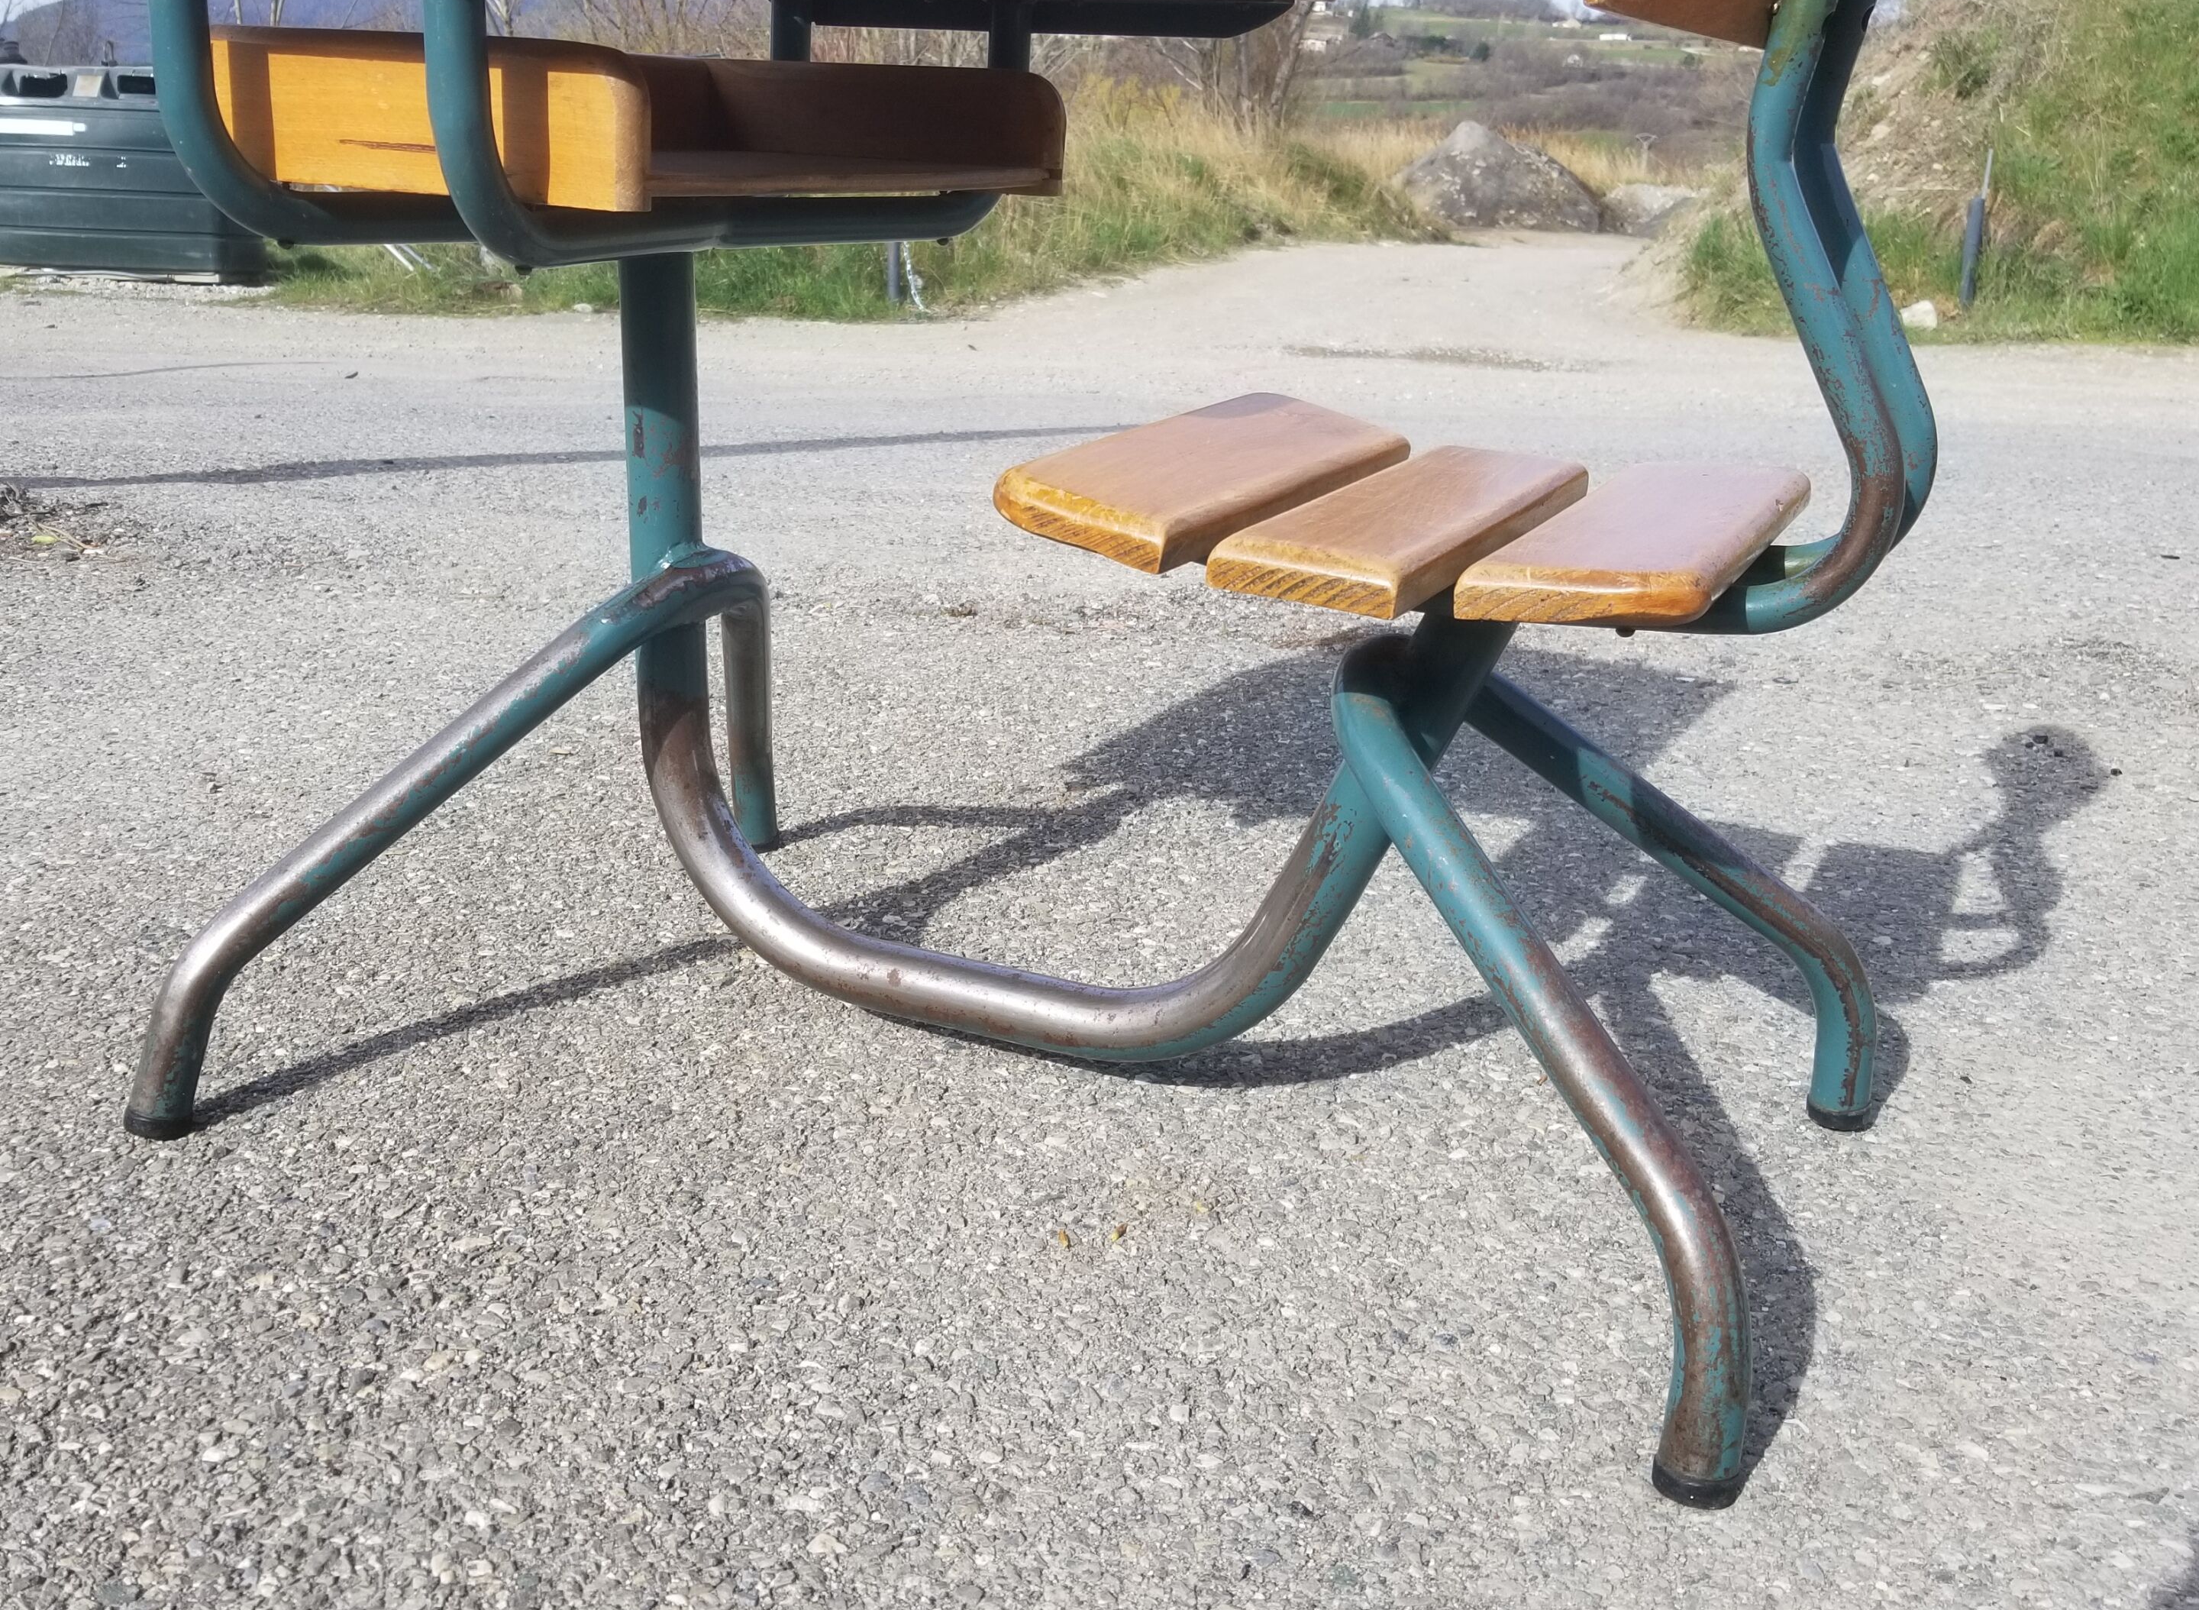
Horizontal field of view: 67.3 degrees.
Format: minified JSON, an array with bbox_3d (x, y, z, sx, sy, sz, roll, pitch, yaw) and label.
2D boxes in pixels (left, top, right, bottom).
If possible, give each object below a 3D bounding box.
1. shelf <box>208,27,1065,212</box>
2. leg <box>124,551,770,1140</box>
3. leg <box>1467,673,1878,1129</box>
[{"bbox_3d":[-0.229,-0.370,0.892,0.282,0.066,0.344,15,26,26],"label":"shelf"},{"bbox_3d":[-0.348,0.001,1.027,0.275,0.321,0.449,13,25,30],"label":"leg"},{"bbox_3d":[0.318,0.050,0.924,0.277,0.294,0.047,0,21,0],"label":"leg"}]

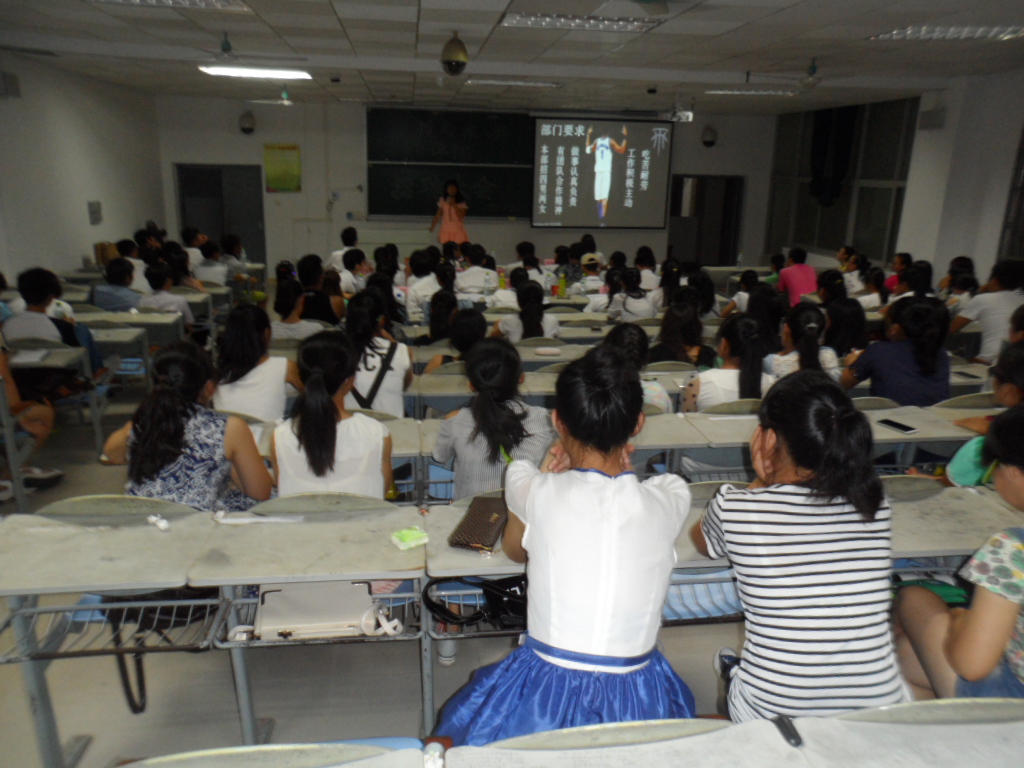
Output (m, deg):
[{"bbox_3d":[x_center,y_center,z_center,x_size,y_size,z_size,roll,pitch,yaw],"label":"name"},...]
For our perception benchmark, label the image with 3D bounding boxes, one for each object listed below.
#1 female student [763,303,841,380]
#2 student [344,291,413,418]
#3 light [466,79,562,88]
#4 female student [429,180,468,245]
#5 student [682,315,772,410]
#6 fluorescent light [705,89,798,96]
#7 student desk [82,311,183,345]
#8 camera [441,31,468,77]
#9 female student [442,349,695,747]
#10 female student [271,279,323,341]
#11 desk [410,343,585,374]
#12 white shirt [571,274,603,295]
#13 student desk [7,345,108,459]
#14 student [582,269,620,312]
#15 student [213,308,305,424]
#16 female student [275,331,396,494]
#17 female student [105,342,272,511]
[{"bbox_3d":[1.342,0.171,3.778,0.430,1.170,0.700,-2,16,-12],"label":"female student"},{"bbox_3d":[-0.605,0.185,3.473,0.420,1.246,0.600,0,16,-3],"label":"student"},{"bbox_3d":[0.039,-3.668,9.333,1.200,0.090,0.600,0,16,-7],"label":"light"},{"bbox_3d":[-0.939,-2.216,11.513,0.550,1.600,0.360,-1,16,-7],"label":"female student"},{"bbox_3d":[1.075,0.217,3.902,0.480,1.190,0.720,0,16,-7],"label":"student"},{"bbox_3d":[3.010,-3.679,9.673,1.200,0.090,0.600,0,16,-7],"label":"fluorescent light"},{"bbox_3d":[-3.260,-0.174,6.375,1.080,0.750,0.420,-1,16,-7],"label":"student desk"},{"bbox_3d":[-0.450,-2.607,6.062,0.210,0.330,0.210,-1,16,-7],"label":"camera"},{"bbox_3d":[0.132,0.547,1.749,0.500,1.315,0.650,-1,16,-7],"label":"female student"},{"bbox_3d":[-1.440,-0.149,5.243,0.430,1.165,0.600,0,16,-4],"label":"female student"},{"bbox_3d":[-0.100,0.167,5.243,1.140,0.750,0.420,0,16,-7],"label":"desk"},{"bbox_3d":[0.804,-0.919,8.211,0.420,0.500,0.300,-1,16,-7],"label":"white shirt"},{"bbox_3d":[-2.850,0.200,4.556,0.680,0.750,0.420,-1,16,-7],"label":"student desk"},{"bbox_3d":[0.845,-0.539,7.253,0.440,1.130,0.680,-4,17,-17],"label":"student"},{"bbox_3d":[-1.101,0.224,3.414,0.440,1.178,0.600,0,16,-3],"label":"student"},{"bbox_3d":[-0.562,0.399,2.515,0.420,1.190,0.700,-1,16,-7],"label":"female student"},{"bbox_3d":[-1.012,0.433,2.595,0.530,1.200,0.700,4,16,7],"label":"female student"}]

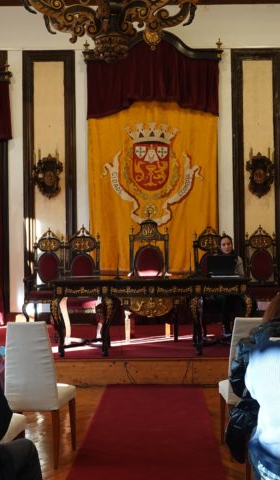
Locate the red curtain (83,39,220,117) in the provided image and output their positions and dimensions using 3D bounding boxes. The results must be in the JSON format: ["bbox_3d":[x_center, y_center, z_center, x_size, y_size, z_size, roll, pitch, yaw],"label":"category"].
[{"bbox_3d":[0.196,-2.472,11.070,2.044,1.229,0.270,-1,-1,-1],"label":"red curtain"}]

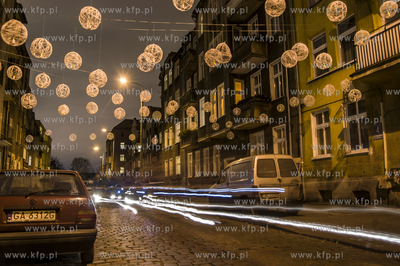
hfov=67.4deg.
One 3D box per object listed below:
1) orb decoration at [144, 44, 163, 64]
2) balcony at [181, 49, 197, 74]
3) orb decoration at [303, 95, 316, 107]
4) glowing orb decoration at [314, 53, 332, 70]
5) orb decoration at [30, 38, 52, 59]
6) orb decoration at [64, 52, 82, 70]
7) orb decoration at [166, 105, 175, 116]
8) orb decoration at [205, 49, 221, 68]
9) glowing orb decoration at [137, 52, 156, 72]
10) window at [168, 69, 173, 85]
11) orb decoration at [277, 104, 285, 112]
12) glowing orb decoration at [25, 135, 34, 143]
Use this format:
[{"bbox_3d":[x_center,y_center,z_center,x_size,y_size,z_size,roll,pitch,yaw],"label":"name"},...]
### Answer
[{"bbox_3d":[-0.994,-1.705,6.484,0.399,0.411,0.399,-1,-9,0],"label":"orb decoration"},{"bbox_3d":[-0.789,-6.449,27.282,1.050,1.100,2.800,3,-10,-22],"label":"balcony"},{"bbox_3d":[3.905,-1.135,10.667,0.420,0.420,0.420,5,-12,-23],"label":"orb decoration"},{"bbox_3d":[3.188,-1.834,7.675,0.420,0.420,0.420,5,-12,-23],"label":"glowing orb decoration"},{"bbox_3d":[-3.215,-1.707,6.084,0.399,0.411,0.399,-1,-9,0],"label":"orb decoration"},{"bbox_3d":[-2.935,-1.668,6.954,0.420,0.420,0.420,3,-10,-20],"label":"orb decoration"},{"bbox_3d":[-1.232,-0.957,12.868,0.395,0.395,0.395,0,-9,0],"label":"orb decoration"},{"bbox_3d":[0.276,-1.683,6.735,0.400,0.400,0.400,-1,-10,0],"label":"orb decoration"},{"bbox_3d":[-1.167,-1.537,6.515,0.400,0.400,0.400,3,-10,-22],"label":"glowing orb decoration"},{"bbox_3d":[-3.401,-6.579,35.595,0.150,2.034,1.310,5,-12,-23],"label":"window"},{"bbox_3d":[3.962,-1.199,14.606,0.385,0.385,0.385,0,-9,0],"label":"orb decoration"},{"bbox_3d":[-9.165,0.323,16.138,0.420,0.420,0.420,3,-10,-20],"label":"glowing orb decoration"}]

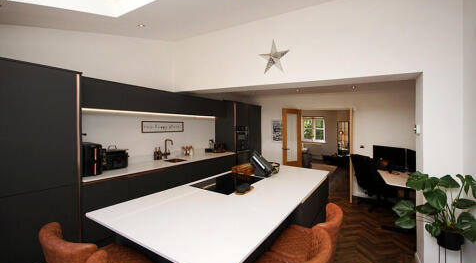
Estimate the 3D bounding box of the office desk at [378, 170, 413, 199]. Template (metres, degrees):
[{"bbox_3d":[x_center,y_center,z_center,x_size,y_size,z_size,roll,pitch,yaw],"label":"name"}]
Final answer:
[{"bbox_3d":[2.724,1.086,3.198,0.700,0.720,1.400,0,0,29],"label":"office desk"}]

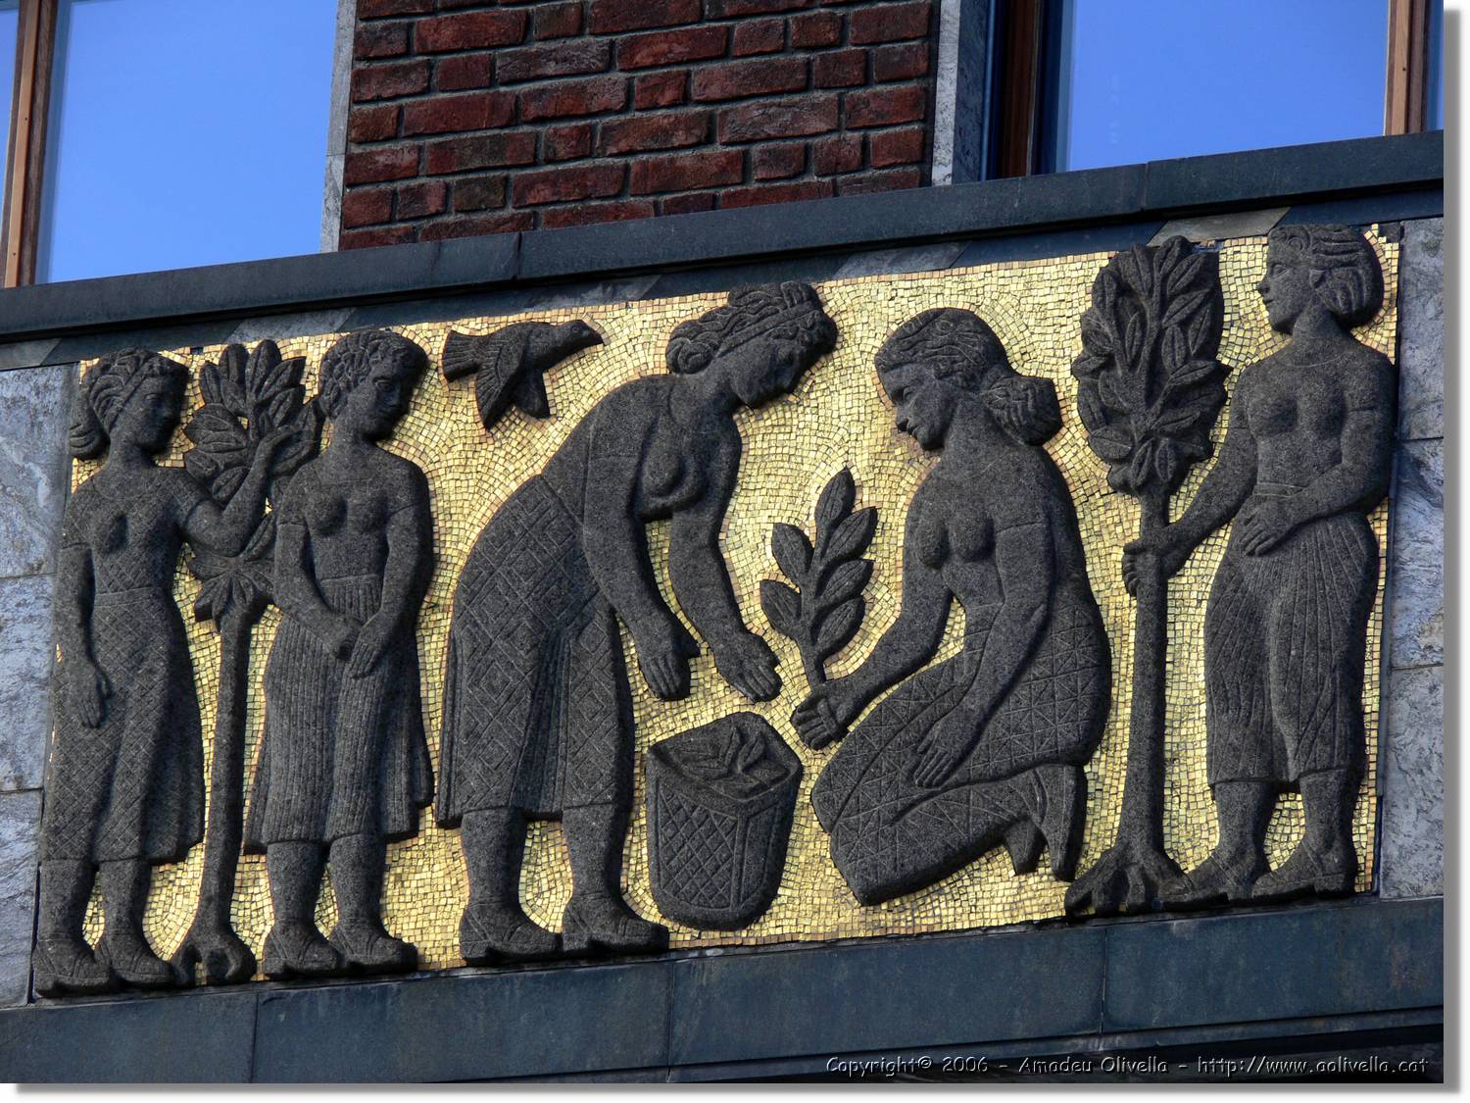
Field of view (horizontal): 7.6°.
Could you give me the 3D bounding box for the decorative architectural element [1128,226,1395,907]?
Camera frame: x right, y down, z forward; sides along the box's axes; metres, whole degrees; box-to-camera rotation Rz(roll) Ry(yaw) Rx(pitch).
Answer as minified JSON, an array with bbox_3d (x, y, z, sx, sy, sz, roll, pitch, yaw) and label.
[{"bbox_3d":[1.120,0.023,23.996,0.591,1.521,0.150,-5,-21,24],"label":"decorative architectural element"}]

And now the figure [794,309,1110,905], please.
[{"bbox_3d":[0.472,0.102,23.763,0.723,1.364,0.120,-6,-23,21],"label":"figure"}]

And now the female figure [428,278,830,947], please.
[{"bbox_3d":[-0.220,0.153,24.039,0.888,1.519,0.120,-6,-23,21],"label":"female figure"}]

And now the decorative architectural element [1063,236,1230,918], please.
[{"bbox_3d":[0.869,0.044,23.628,0.363,1.538,0.100,-6,-23,21],"label":"decorative architectural element"}]

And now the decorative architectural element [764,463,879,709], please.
[{"bbox_3d":[0.177,0.080,23.937,0.262,0.547,0.055,-6,-23,21],"label":"decorative architectural element"}]

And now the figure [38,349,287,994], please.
[{"bbox_3d":[-1.261,0.243,24.450,0.532,1.522,0.120,-6,-23,21],"label":"figure"}]

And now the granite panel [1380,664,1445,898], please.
[{"bbox_3d":[1.472,0.478,23.215,0.240,0.522,0.060,-6,-23,21],"label":"granite panel"}]

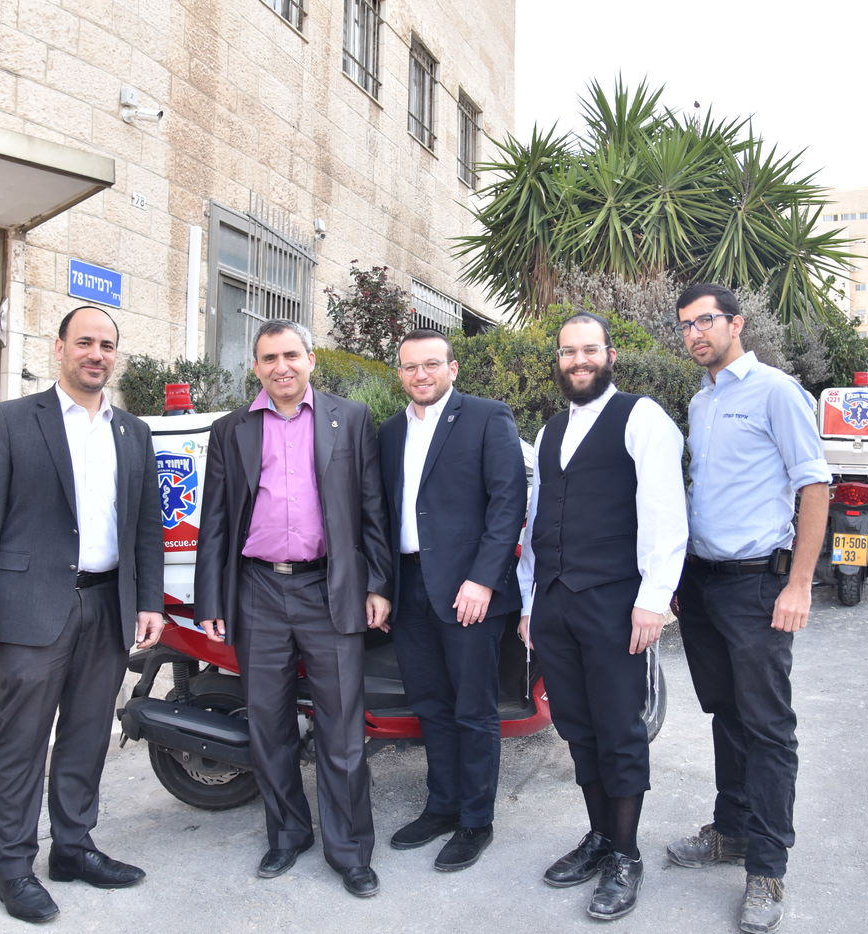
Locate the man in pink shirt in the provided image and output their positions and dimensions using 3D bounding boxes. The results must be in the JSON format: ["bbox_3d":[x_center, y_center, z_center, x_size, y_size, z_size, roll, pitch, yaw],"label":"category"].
[{"bbox_3d":[-0.445,0.403,2.955,0.600,1.750,0.380,1,-2,-4],"label":"man in pink shirt"}]

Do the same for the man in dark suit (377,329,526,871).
[{"bbox_3d":[0.057,0.404,3.159,0.520,1.750,0.400,-1,-3,35],"label":"man in dark suit"}]

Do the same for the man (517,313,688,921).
[{"bbox_3d":[0.511,0.399,2.843,0.480,1.740,0.380,-1,-3,34],"label":"man"}]

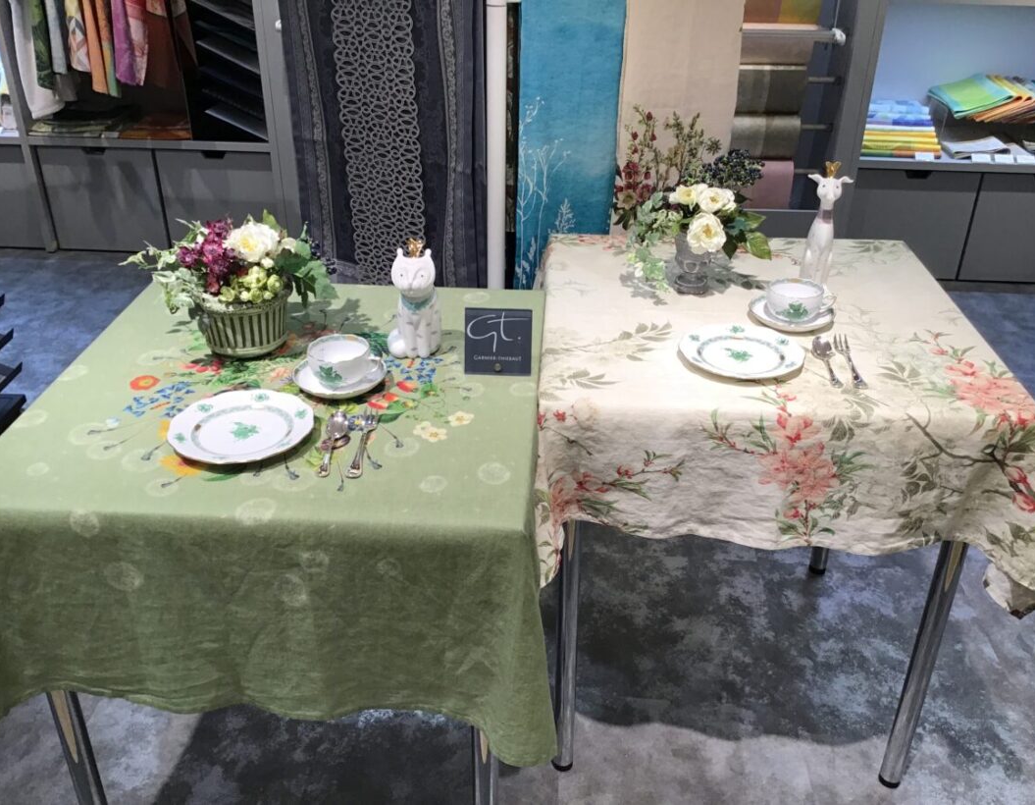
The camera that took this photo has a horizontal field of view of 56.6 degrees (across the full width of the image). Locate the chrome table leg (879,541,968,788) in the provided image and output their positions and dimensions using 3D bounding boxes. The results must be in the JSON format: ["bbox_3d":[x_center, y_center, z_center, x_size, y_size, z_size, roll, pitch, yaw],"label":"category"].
[{"bbox_3d":[0.668,0.347,1.536,0.041,0.742,0.041,2,28,3],"label":"chrome table leg"}]

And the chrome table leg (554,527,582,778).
[{"bbox_3d":[0.084,0.330,1.560,0.041,0.742,0.041,2,28,3],"label":"chrome table leg"}]

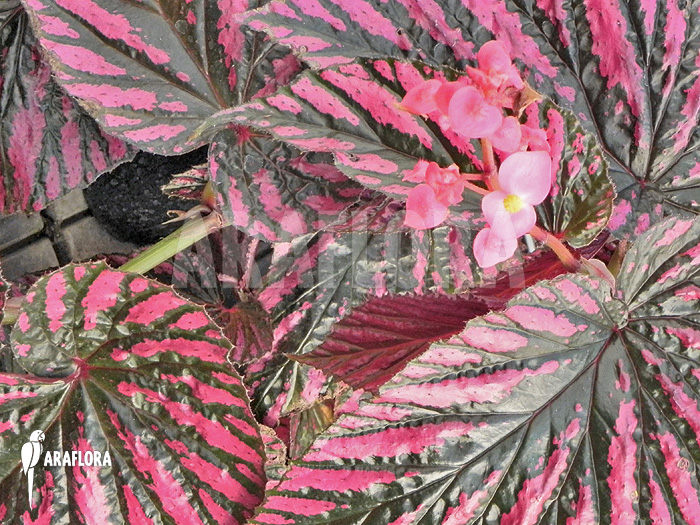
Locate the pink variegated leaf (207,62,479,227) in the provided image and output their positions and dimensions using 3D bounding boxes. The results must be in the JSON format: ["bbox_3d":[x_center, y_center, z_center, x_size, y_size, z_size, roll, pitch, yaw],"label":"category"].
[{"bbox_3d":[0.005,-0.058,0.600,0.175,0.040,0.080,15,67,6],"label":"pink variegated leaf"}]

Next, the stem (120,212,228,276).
[{"bbox_3d":[-0.098,-0.011,0.650,0.070,0.012,0.012,-31,75,9],"label":"stem"}]

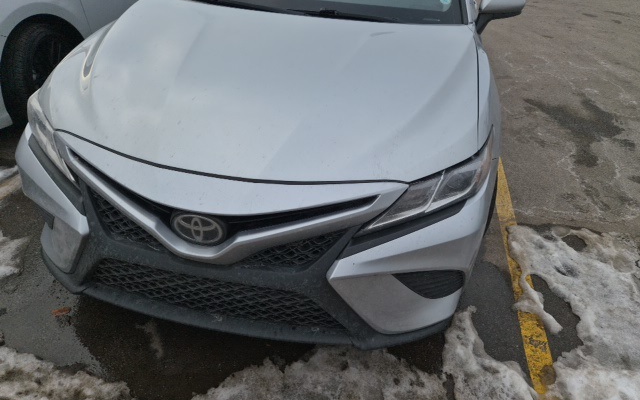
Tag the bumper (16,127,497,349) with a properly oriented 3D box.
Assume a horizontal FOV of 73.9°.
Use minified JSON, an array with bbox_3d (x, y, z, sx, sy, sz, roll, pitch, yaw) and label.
[{"bbox_3d":[-0.279,0.038,1.450,1.800,0.550,0.610,9,32,7],"label":"bumper"}]

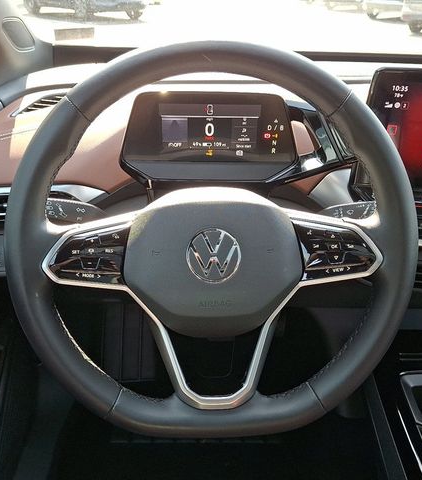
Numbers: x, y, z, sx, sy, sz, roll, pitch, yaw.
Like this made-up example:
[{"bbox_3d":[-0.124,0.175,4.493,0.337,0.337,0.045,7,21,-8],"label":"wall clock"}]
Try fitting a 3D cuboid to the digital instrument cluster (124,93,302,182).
[{"bbox_3d":[-0.002,-0.121,0.560,0.201,0.099,0.055,1,7,3],"label":"digital instrument cluster"}]

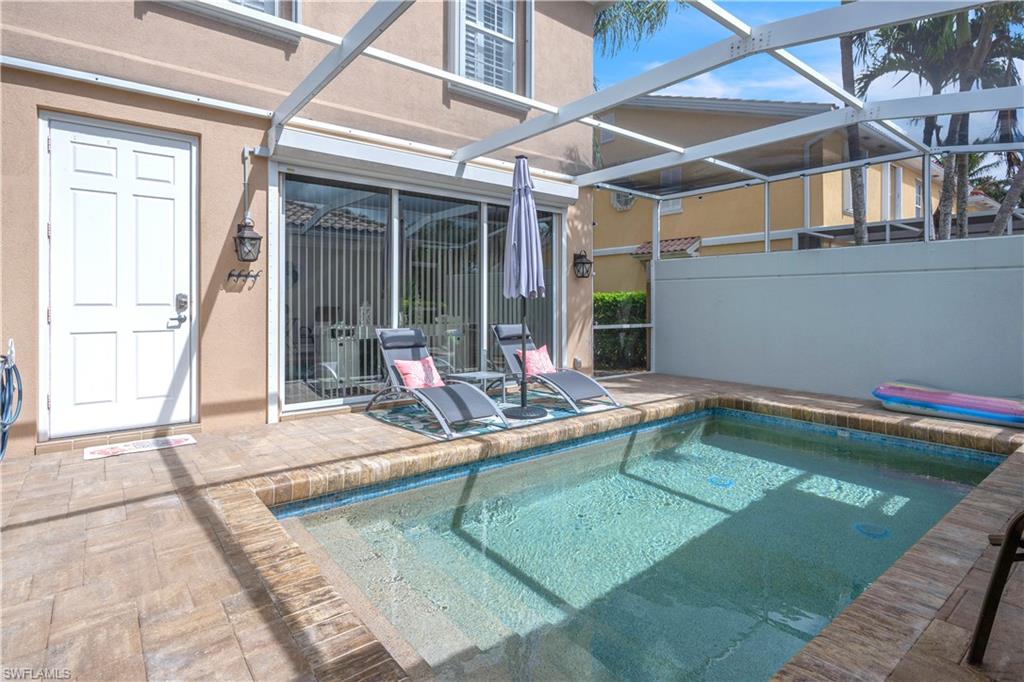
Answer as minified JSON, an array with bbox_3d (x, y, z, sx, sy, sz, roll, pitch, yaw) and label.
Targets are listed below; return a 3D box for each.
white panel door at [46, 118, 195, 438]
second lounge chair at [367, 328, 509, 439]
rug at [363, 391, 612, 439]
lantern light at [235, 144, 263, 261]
[{"bbox_3d":[-3.165,-0.483,4.190,0.935,2.440,0.070,-2,3,-38],"label":"white panel door"},{"bbox_3d":[-0.744,0.338,4.942,0.620,0.850,1.500,-2,3,-42],"label":"second lounge chair"},{"bbox_3d":[-0.133,0.717,5.394,2.190,0.012,1.440,-2,3,-40],"label":"rug"},{"bbox_3d":[-2.320,-1.192,4.489,0.240,1.000,0.250,-2,3,-38],"label":"lantern light"}]

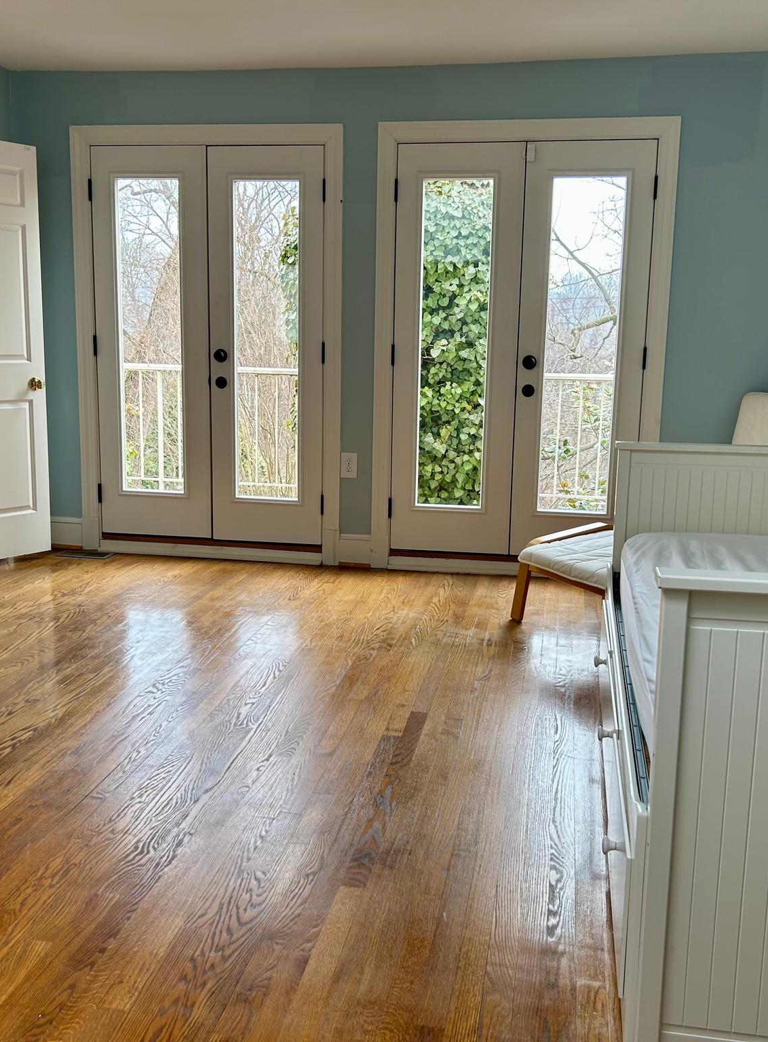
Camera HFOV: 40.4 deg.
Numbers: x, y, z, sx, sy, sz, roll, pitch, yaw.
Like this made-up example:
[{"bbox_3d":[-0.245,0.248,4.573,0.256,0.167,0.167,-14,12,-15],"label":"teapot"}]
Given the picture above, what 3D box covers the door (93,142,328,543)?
[{"bbox_3d":[-0.899,-0.890,5.379,1.218,1.991,0.050,3,10,10],"label":"door"}]

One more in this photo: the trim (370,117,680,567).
[{"bbox_3d":[0.645,-0.802,5.075,1.409,2.193,0.050,3,10,10],"label":"trim"}]

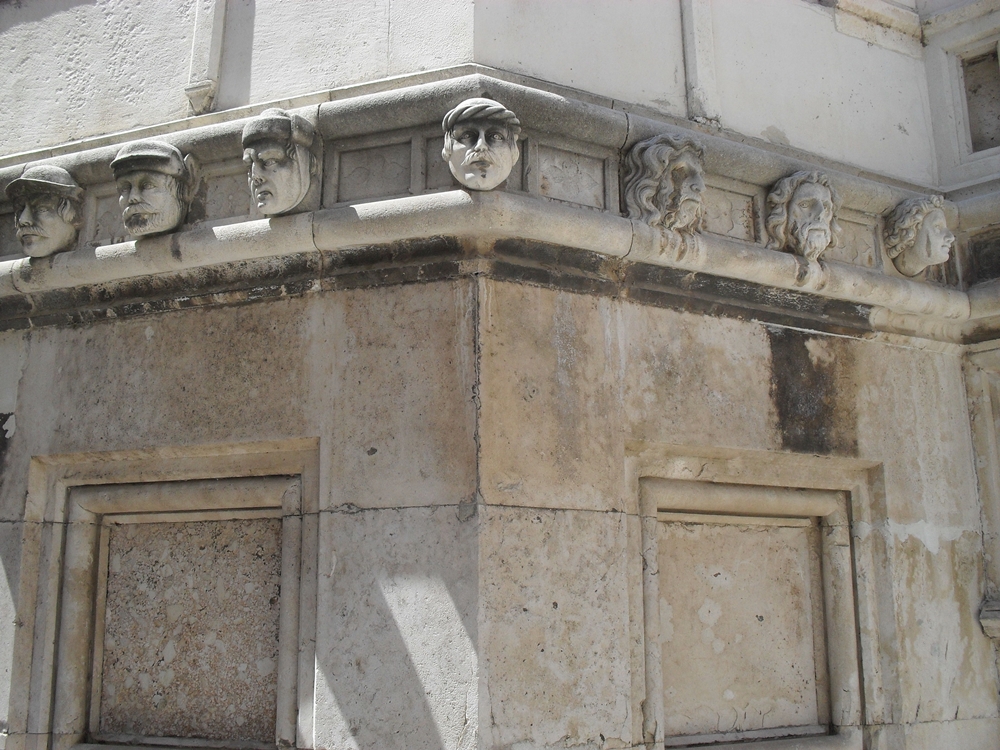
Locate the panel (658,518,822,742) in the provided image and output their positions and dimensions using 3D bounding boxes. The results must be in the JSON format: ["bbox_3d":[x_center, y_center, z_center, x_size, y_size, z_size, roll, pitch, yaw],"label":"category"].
[{"bbox_3d":[0.881,0.928,3.746,0.733,0.740,0.060,6,-13,-28],"label":"panel"}]

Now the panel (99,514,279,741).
[{"bbox_3d":[-1.129,0.918,3.691,0.791,0.763,0.060,-5,-13,23],"label":"panel"}]

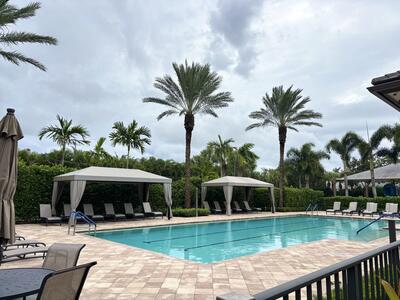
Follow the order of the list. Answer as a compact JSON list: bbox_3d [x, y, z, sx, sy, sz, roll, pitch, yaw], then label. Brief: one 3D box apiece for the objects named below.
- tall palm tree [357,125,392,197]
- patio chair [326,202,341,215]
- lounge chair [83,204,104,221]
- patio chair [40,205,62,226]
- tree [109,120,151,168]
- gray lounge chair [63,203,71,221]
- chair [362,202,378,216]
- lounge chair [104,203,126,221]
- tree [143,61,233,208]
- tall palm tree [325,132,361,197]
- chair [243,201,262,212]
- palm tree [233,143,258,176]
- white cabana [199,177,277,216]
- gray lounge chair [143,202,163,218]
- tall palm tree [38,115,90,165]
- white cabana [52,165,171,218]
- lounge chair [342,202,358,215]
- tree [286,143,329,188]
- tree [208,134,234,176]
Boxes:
[{"bbox_3d":[18.257,1.821,30.829,3.772,8.870,3.772,0,-8,0],"label":"tall palm tree"},{"bbox_3d":[11.474,4.949,25.493,1.900,1.020,0.660,8,-11,-41],"label":"patio chair"},{"bbox_3d":[-6.223,3.693,17.615,0.660,1.000,1.500,8,-11,-41],"label":"lounge chair"},{"bbox_3d":[-7.947,3.415,15.868,0.660,1.020,1.900,8,-11,-41],"label":"patio chair"},{"bbox_3d":[-6.434,1.435,26.720,3.728,8.140,3.728,0,-8,0],"label":"tree"},{"bbox_3d":[-7.005,3.543,16.701,0.660,1.020,1.900,8,-11,-41],"label":"gray lounge chair"},{"bbox_3d":[13.589,4.766,24.093,1.500,1.000,0.700,8,-11,-41],"label":"chair"},{"bbox_3d":[-5.223,3.794,18.336,0.660,1.020,1.900,8,-11,-41],"label":"lounge chair"},{"bbox_3d":[-1.014,-1.069,23.571,7.166,12.243,7.166,0,-8,0],"label":"tree"},{"bbox_3d":[16.003,2.328,32.825,3.784,8.419,3.784,0,-8,0],"label":"tall palm tree"},{"bbox_3d":[4.876,5.247,27.718,0.660,1.000,1.500,8,-11,-41],"label":"chair"},{"bbox_3d":[5.689,3.077,36.331,2.887,7.835,2.887,0,-8,0],"label":"palm tree"},{"bbox_3d":[3.435,3.977,26.429,6.041,3.145,3.116,8,-11,-41],"label":"white cabana"},{"bbox_3d":[-3.204,4.060,20.064,0.660,1.020,1.900,8,-11,-41],"label":"gray lounge chair"},{"bbox_3d":[-10.214,1.081,22.377,3.800,7.500,3.800,8,-11,-41],"label":"tall palm tree"},{"bbox_3d":[-5.218,2.723,18.468,6.102,3.204,3.295,8,-11,-41],"label":"white cabana"},{"bbox_3d":[12.371,4.818,24.564,1.900,1.020,0.660,8,-11,-41],"label":"lounge chair"},{"bbox_3d":[12.872,2.999,35.745,4.800,7.870,4.800,8,-11,-41],"label":"tree"},{"bbox_3d":[2.514,2.498,34.860,3.071,8.513,3.071,0,-8,0],"label":"tree"}]

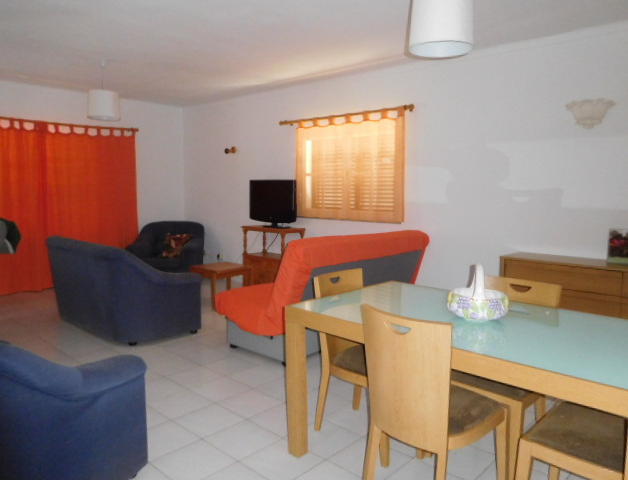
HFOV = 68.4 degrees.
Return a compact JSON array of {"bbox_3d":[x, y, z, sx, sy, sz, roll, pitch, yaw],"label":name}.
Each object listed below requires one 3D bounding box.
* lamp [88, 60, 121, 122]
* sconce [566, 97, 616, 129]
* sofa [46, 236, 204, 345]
[{"bbox_3d":[-2.173,-1.535,4.799,0.345,0.635,0.345,6,8,42],"label":"lamp"},{"bbox_3d":[2.171,-0.999,3.644,0.315,0.210,0.160,6,8,42],"label":"sconce"},{"bbox_3d":[-1.836,0.417,4.507,0.830,0.860,1.420,-6,9,-45],"label":"sofa"}]

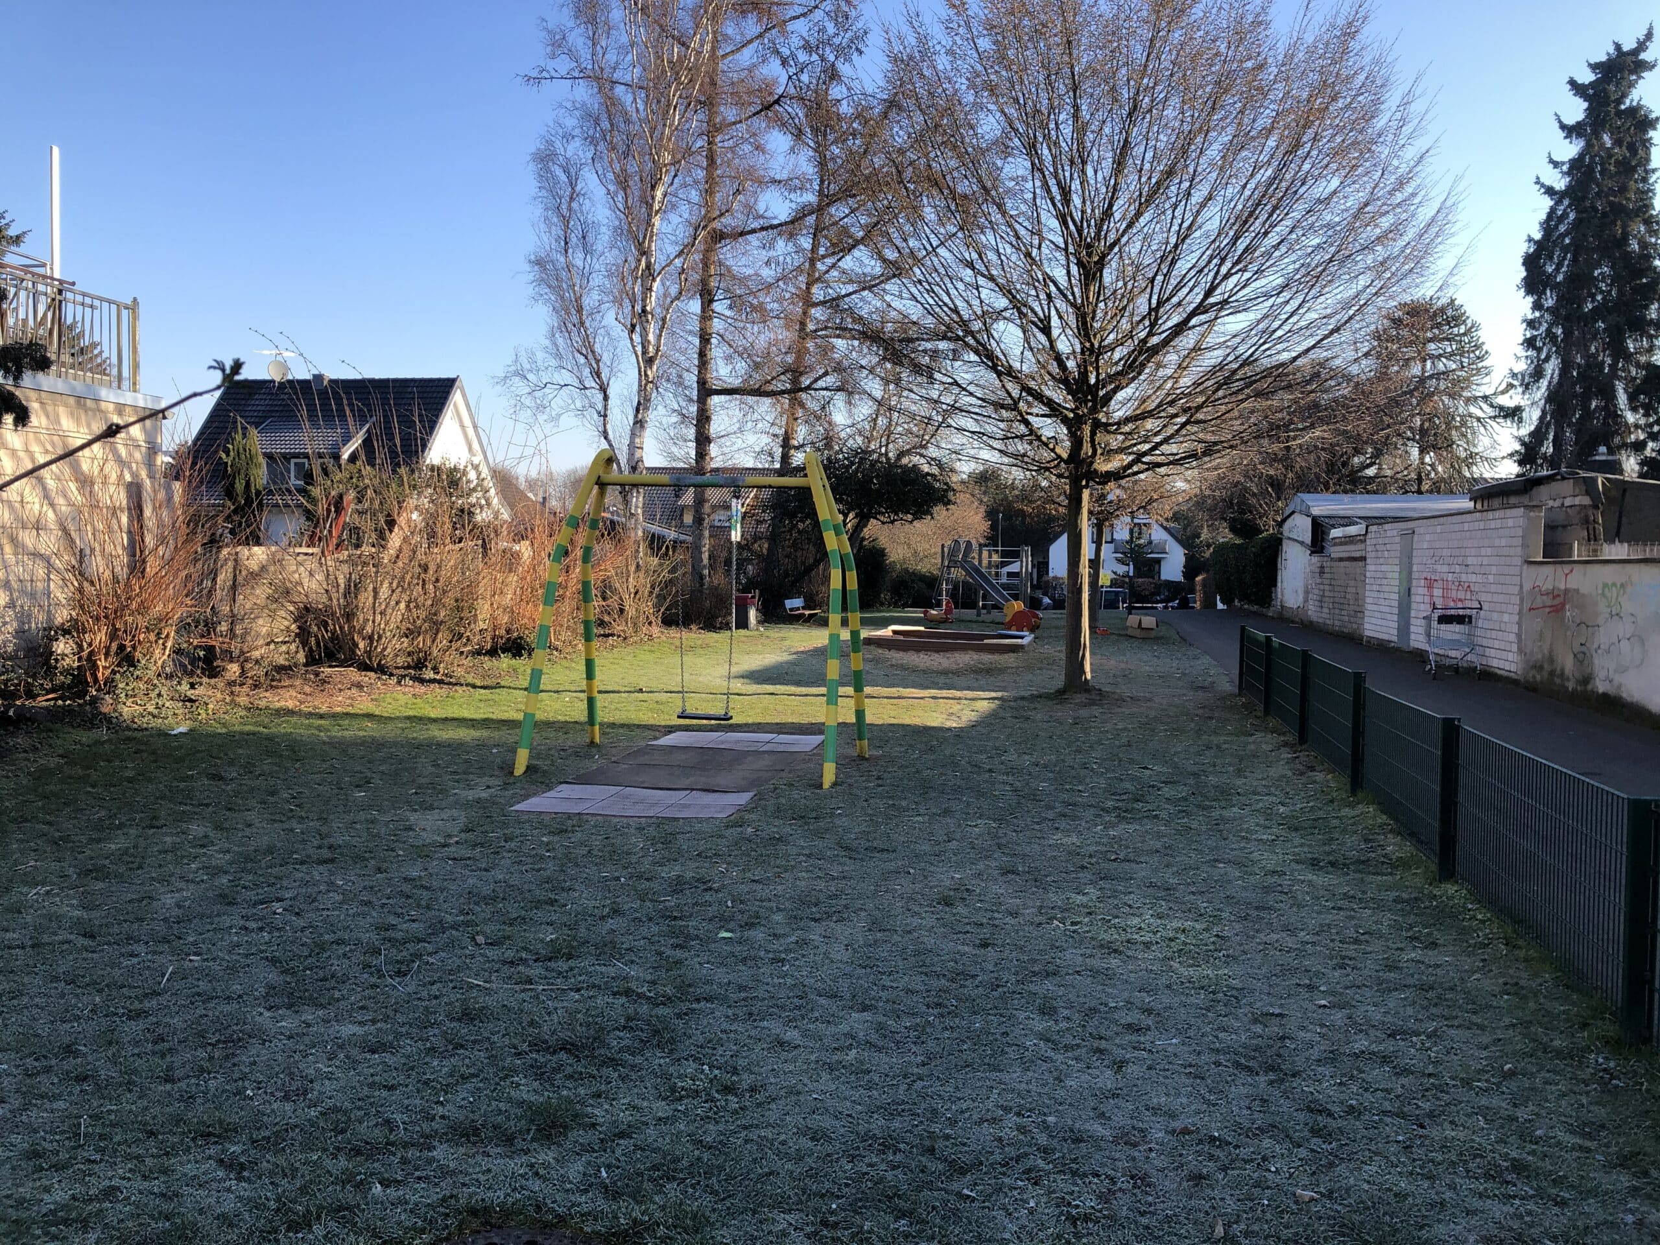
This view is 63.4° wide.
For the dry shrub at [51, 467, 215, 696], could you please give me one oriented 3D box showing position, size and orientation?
[{"bbox_3d":[-8.248,-0.481,15.800,1.950,2.650,1.950,0,3,0],"label":"dry shrub"}]

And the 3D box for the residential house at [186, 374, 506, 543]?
[{"bbox_3d":[-19.717,-5.487,54.095,10.200,8.600,9.400,1,3,10],"label":"residential house"}]

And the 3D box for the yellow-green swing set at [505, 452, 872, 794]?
[{"bbox_3d":[-1.049,-0.107,10.992,2.530,2.580,1.840,1,3,9],"label":"yellow-green swing set"}]

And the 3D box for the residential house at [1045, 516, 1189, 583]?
[{"bbox_3d":[19.467,-5.366,91.000,9.000,6.900,10.000,1,3,8],"label":"residential house"}]

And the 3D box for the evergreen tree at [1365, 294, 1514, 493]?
[{"bbox_3d":[20.949,-5.957,47.000,5.500,11.000,5.500,0,3,0],"label":"evergreen tree"}]

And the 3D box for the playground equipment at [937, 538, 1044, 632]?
[{"bbox_3d":[4.574,-1.340,39.300,2.500,2.300,3.100,-2,4,-37],"label":"playground equipment"}]

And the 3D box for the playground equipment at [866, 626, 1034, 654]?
[{"bbox_3d":[2.430,0.335,26.400,3.000,0.190,3.100,1,3,11],"label":"playground equipment"}]

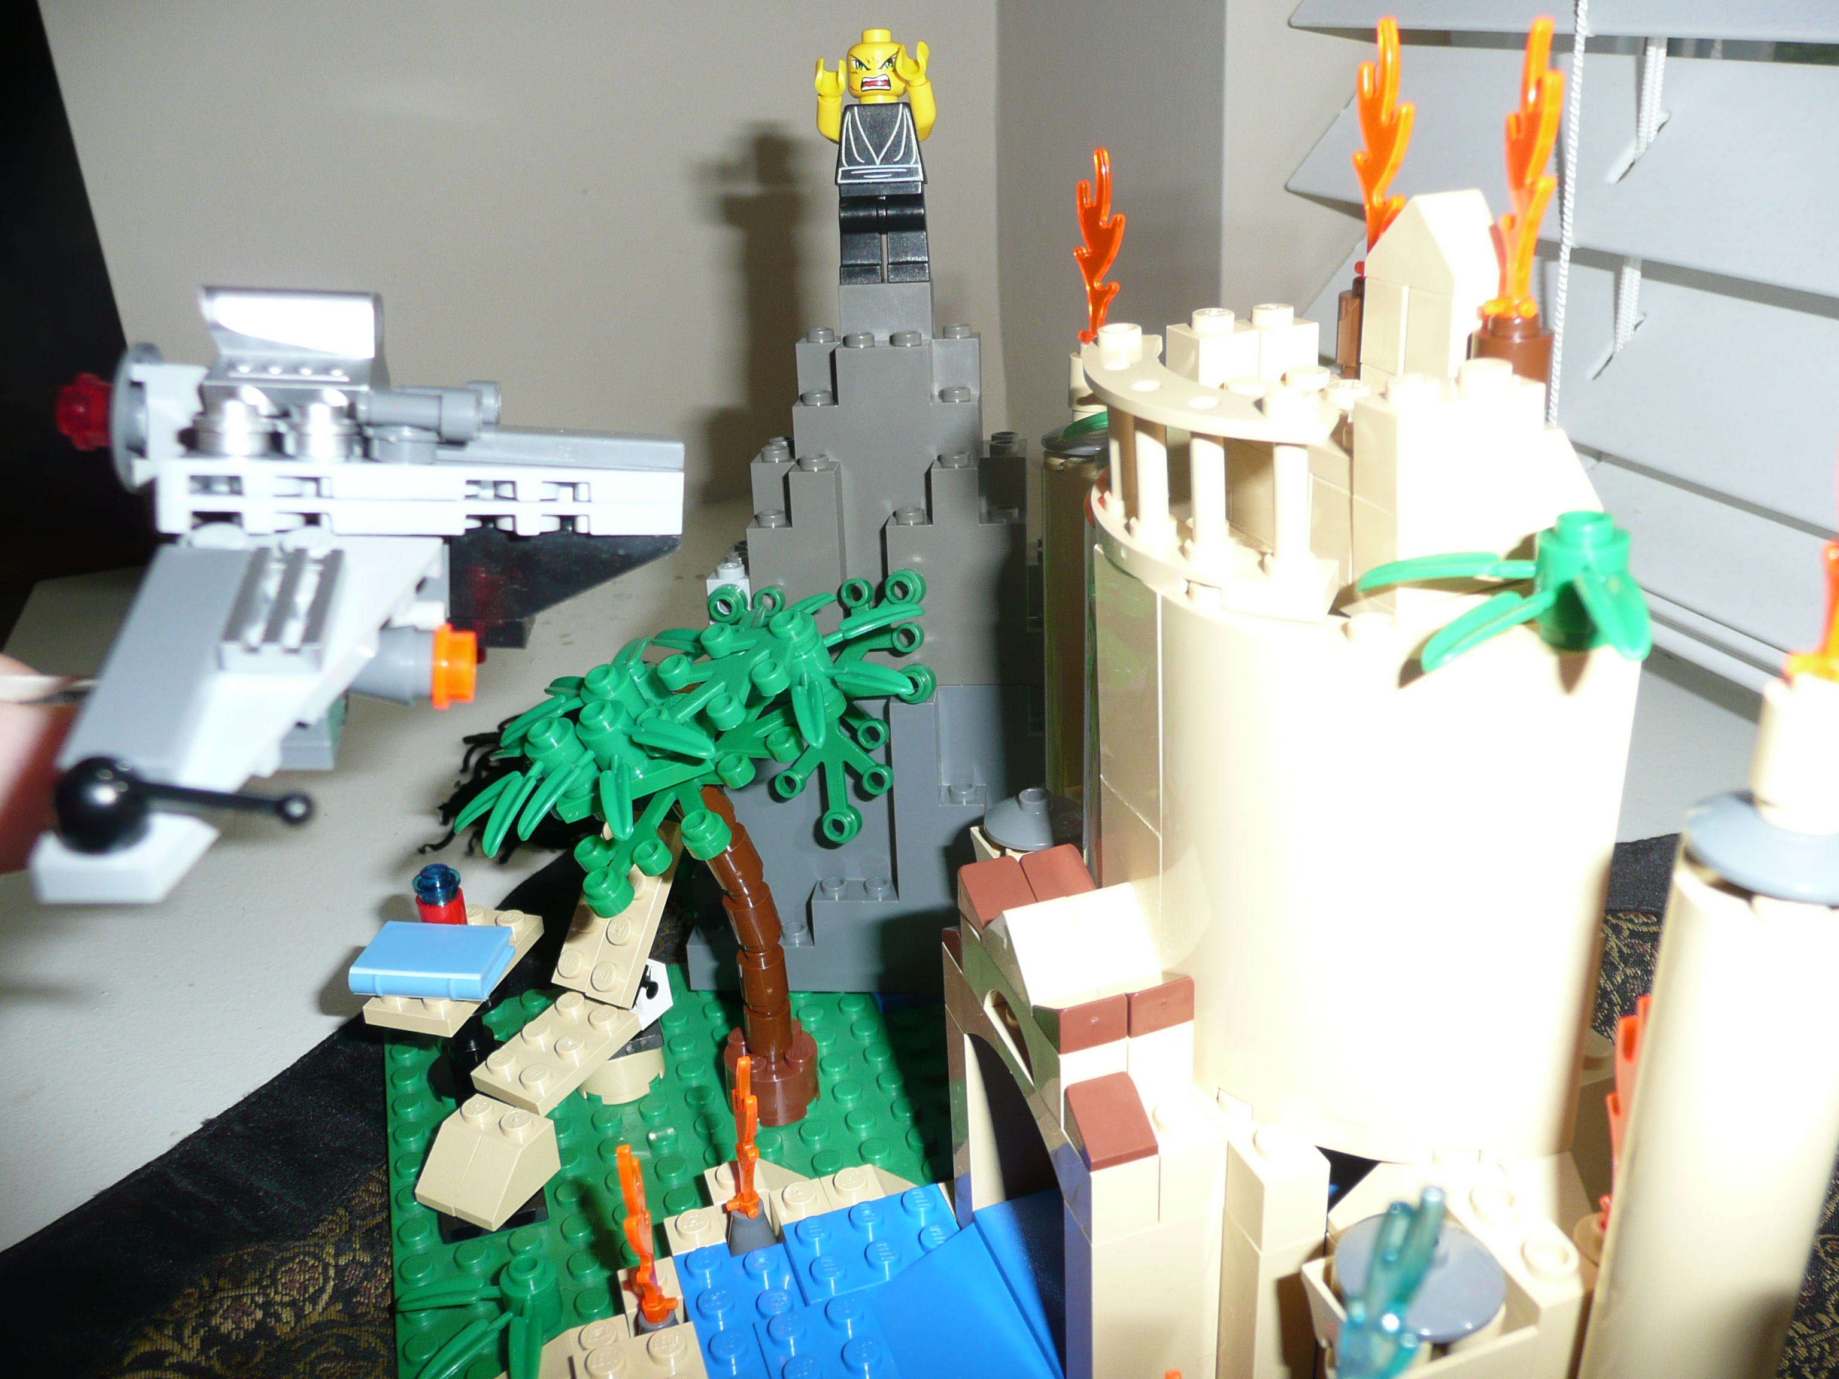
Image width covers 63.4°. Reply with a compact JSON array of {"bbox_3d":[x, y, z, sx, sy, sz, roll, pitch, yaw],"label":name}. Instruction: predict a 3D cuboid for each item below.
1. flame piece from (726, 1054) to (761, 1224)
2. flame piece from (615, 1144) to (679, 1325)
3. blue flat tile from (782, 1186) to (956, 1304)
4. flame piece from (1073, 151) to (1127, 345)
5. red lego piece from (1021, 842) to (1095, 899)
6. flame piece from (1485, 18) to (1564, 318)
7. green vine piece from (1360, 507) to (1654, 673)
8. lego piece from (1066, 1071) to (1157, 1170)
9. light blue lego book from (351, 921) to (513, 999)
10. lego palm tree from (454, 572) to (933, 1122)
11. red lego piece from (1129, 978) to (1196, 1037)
[{"bbox_3d":[-0.025,0.064,0.212,0.006,0.026,0.007,-14,25,-25],"label":"flame piece"},{"bbox_3d":[-0.036,0.072,0.194,0.004,0.030,0.008,-1,23,3],"label":"flame piece"},{"bbox_3d":[-0.006,0.080,0.214,0.024,0.005,0.016,-10,24,-16],"label":"blue flat tile"},{"bbox_3d":[0.027,-0.065,0.220,0.008,0.028,0.004,11,27,29],"label":"flame piece"},{"bbox_3d":[0.018,0.025,0.186,0.008,0.006,0.008,-10,23,-16],"label":"red lego piece"},{"bbox_3d":[0.058,-0.050,0.142,0.006,0.027,0.007,-13,24,-23],"label":"flame piece"},{"bbox_3d":[0.056,-0.009,0.137,0.024,0.011,0.029,-15,25,-27],"label":"green vine piece"},{"bbox_3d":[0.021,0.046,0.159,0.008,0.006,0.008,-10,24,-16],"label":"lego piece"},{"bbox_3d":[-0.088,0.049,0.271,0.024,0.005,0.016,1,23,6],"label":"light blue lego book"},{"bbox_3d":[-0.034,0.029,0.247,0.077,0.087,0.043,-10,24,-16],"label":"lego palm tree"},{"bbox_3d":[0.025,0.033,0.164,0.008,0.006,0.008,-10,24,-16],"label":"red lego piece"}]

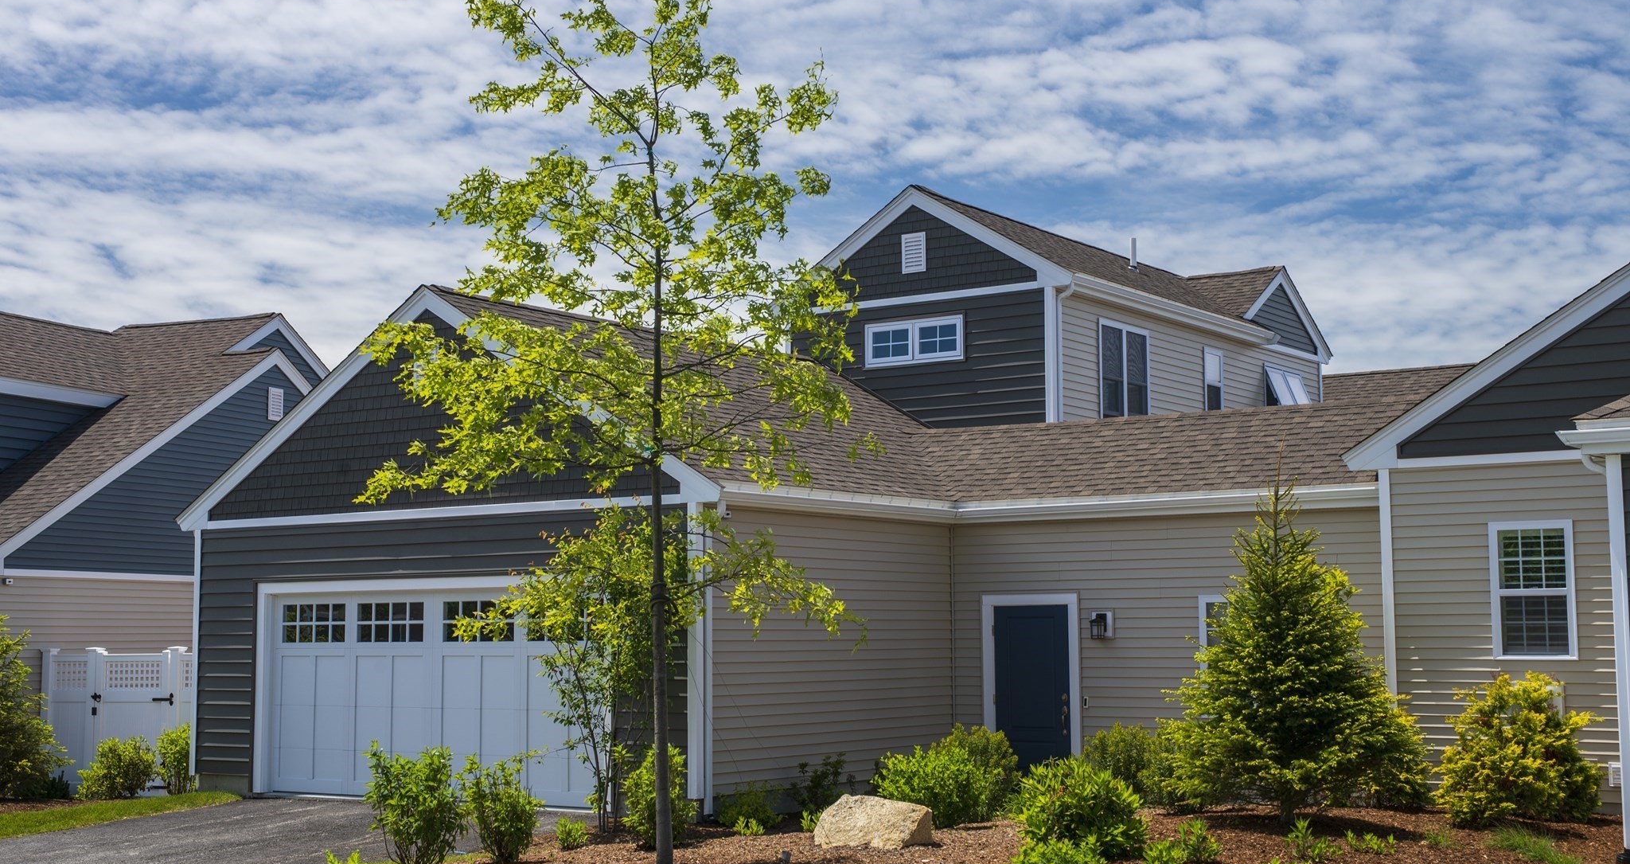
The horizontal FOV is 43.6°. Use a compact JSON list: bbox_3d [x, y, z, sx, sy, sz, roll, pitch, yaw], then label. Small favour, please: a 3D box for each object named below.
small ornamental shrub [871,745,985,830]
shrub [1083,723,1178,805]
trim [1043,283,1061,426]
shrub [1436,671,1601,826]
[{"bbox_3d":[0.948,2.930,16.945,0.931,0.673,0.931,-1,-6,3],"label":"small ornamental shrub"},{"bbox_3d":[3.008,3.161,19.300,0.869,0.775,0.826,-1,-6,9],"label":"shrub"},{"bbox_3d":[2.850,-0.887,24.535,0.110,1.730,0.110,-4,-7,36],"label":"trim"},{"bbox_3d":[5.789,2.591,16.754,1.360,1.245,1.224,-2,-6,19],"label":"shrub"}]

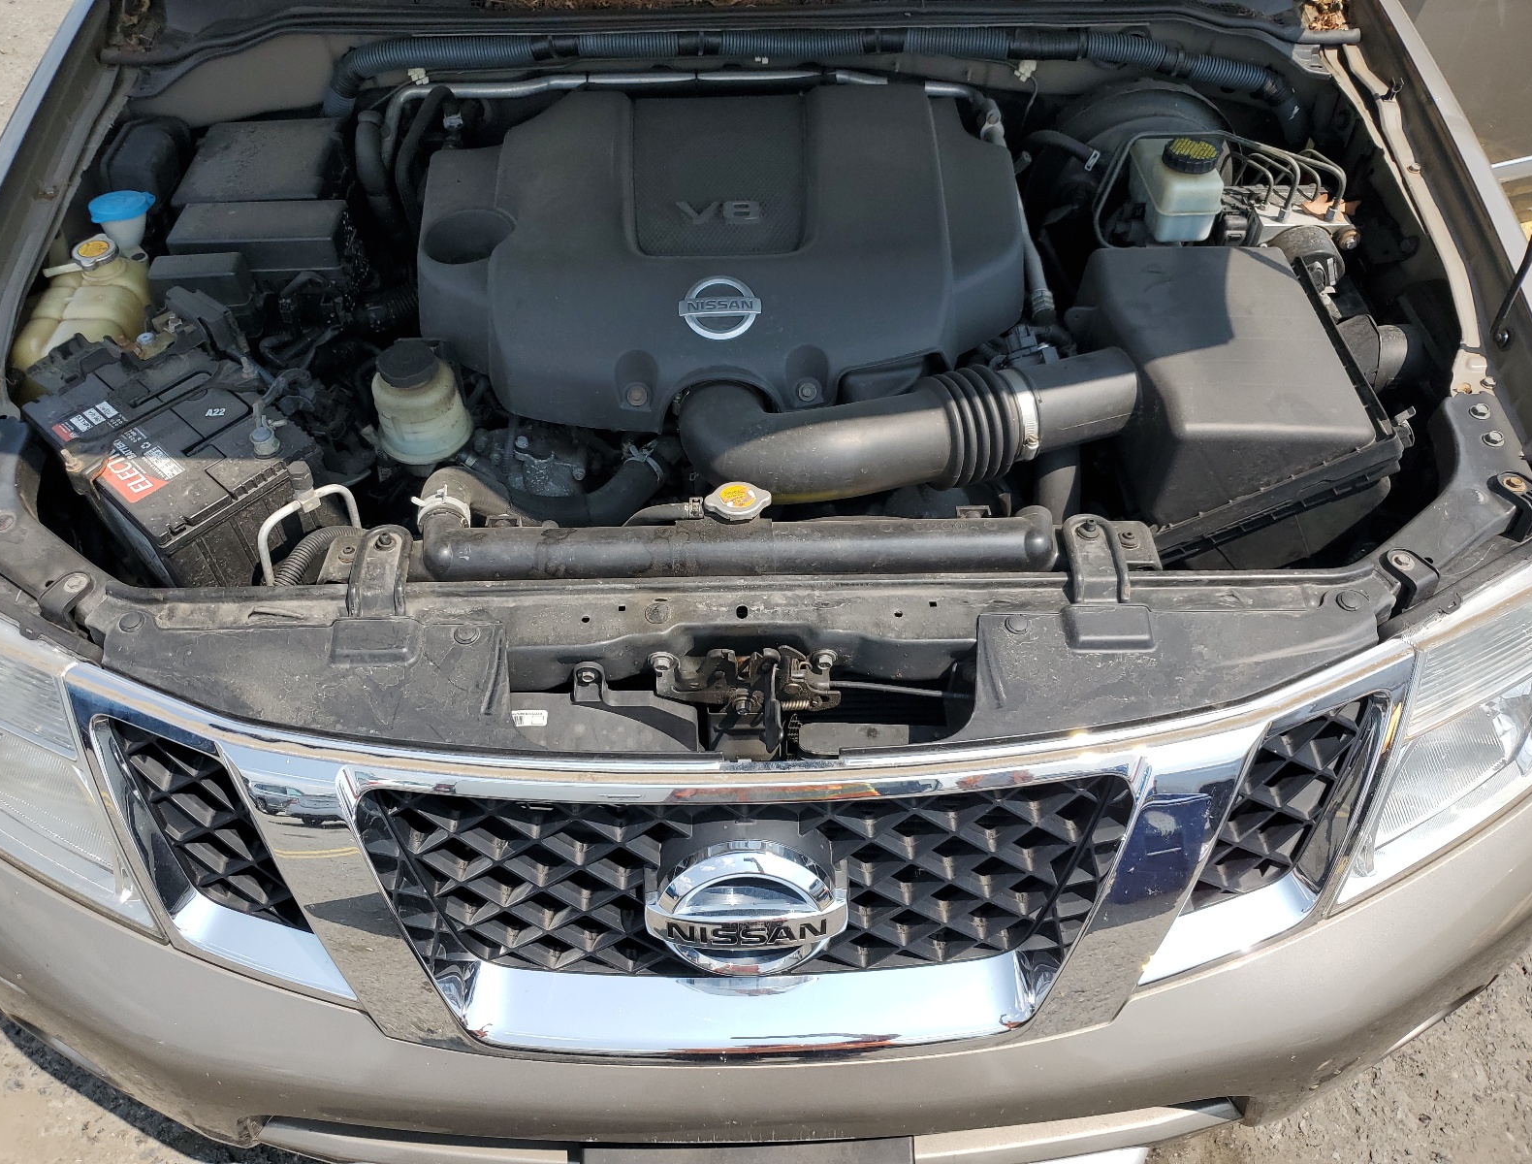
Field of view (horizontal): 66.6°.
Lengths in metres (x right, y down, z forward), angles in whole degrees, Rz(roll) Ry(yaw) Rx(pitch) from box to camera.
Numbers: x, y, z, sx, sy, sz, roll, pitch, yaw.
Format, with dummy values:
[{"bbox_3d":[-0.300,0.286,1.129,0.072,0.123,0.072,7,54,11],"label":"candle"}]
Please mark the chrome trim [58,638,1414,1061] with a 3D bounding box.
[{"bbox_3d":[-0.020,0.249,0.987,1.070,0.300,0.220,-1,48,-1],"label":"chrome trim"}]

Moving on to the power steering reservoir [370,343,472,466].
[{"bbox_3d":[-0.365,-0.197,1.254,0.103,0.115,0.103,-1,48,-1],"label":"power steering reservoir"}]

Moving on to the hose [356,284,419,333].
[{"bbox_3d":[-0.450,-0.301,1.347,0.090,0.050,0.060,-1,48,-1],"label":"hose"}]

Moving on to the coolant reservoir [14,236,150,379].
[{"bbox_3d":[-0.730,-0.280,1.355,0.150,0.200,0.210,-1,48,-1],"label":"coolant reservoir"}]

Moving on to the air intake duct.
[{"bbox_3d":[0.140,-0.178,1.244,0.450,0.115,0.160,-1,48,-1],"label":"air intake duct"}]

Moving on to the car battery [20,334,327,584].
[{"bbox_3d":[-0.594,-0.093,1.228,0.268,0.215,0.172,35,57,28],"label":"car battery"}]

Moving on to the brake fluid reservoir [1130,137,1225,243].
[{"bbox_3d":[0.480,-0.469,1.377,0.080,0.115,0.145,-1,48,-1],"label":"brake fluid reservoir"}]

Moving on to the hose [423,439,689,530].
[{"bbox_3d":[-0.222,-0.107,1.241,0.255,0.100,0.150,-1,48,-1],"label":"hose"}]

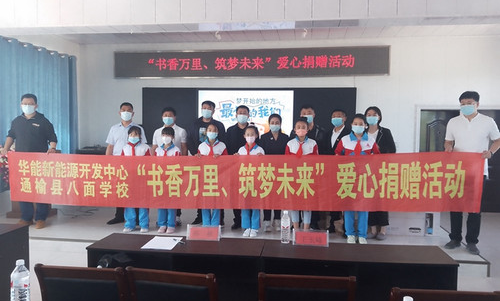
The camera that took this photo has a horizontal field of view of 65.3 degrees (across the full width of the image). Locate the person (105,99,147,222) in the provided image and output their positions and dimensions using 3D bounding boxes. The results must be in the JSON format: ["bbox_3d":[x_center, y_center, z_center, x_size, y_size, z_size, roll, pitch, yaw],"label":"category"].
[{"bbox_3d":[-1.732,0.177,5.536,0.530,1.726,0.340,0,4,-5],"label":"person"}]

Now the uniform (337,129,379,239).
[{"bbox_3d":[1.336,0.436,4.801,0.530,1.399,0.280,1,3,6],"label":"uniform"}]

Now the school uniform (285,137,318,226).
[{"bbox_3d":[0.662,0.390,4.936,0.420,1.122,0.270,1,4,7],"label":"school uniform"}]

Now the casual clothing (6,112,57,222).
[{"bbox_3d":[-3.062,0.230,5.466,0.680,1.603,0.320,0,3,-2],"label":"casual clothing"}]

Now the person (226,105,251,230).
[{"bbox_3d":[-0.093,0.224,5.353,0.500,1.674,0.320,1,4,3],"label":"person"}]

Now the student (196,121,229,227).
[{"bbox_3d":[-0.496,0.386,5.158,0.420,1.483,0.270,1,3,6],"label":"student"}]

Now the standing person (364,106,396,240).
[{"bbox_3d":[1.616,0.282,4.950,0.470,1.661,0.300,2,4,20],"label":"standing person"}]

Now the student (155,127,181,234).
[{"bbox_3d":[-1.104,0.407,5.221,0.370,1.428,0.260,1,3,6],"label":"student"}]

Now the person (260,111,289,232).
[{"bbox_3d":[0.343,0.291,5.238,0.450,1.561,0.300,1,4,7],"label":"person"}]

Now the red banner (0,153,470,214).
[{"bbox_3d":[-0.298,0.360,4.835,5.879,0.680,0.100,1,3,8],"label":"red banner"}]

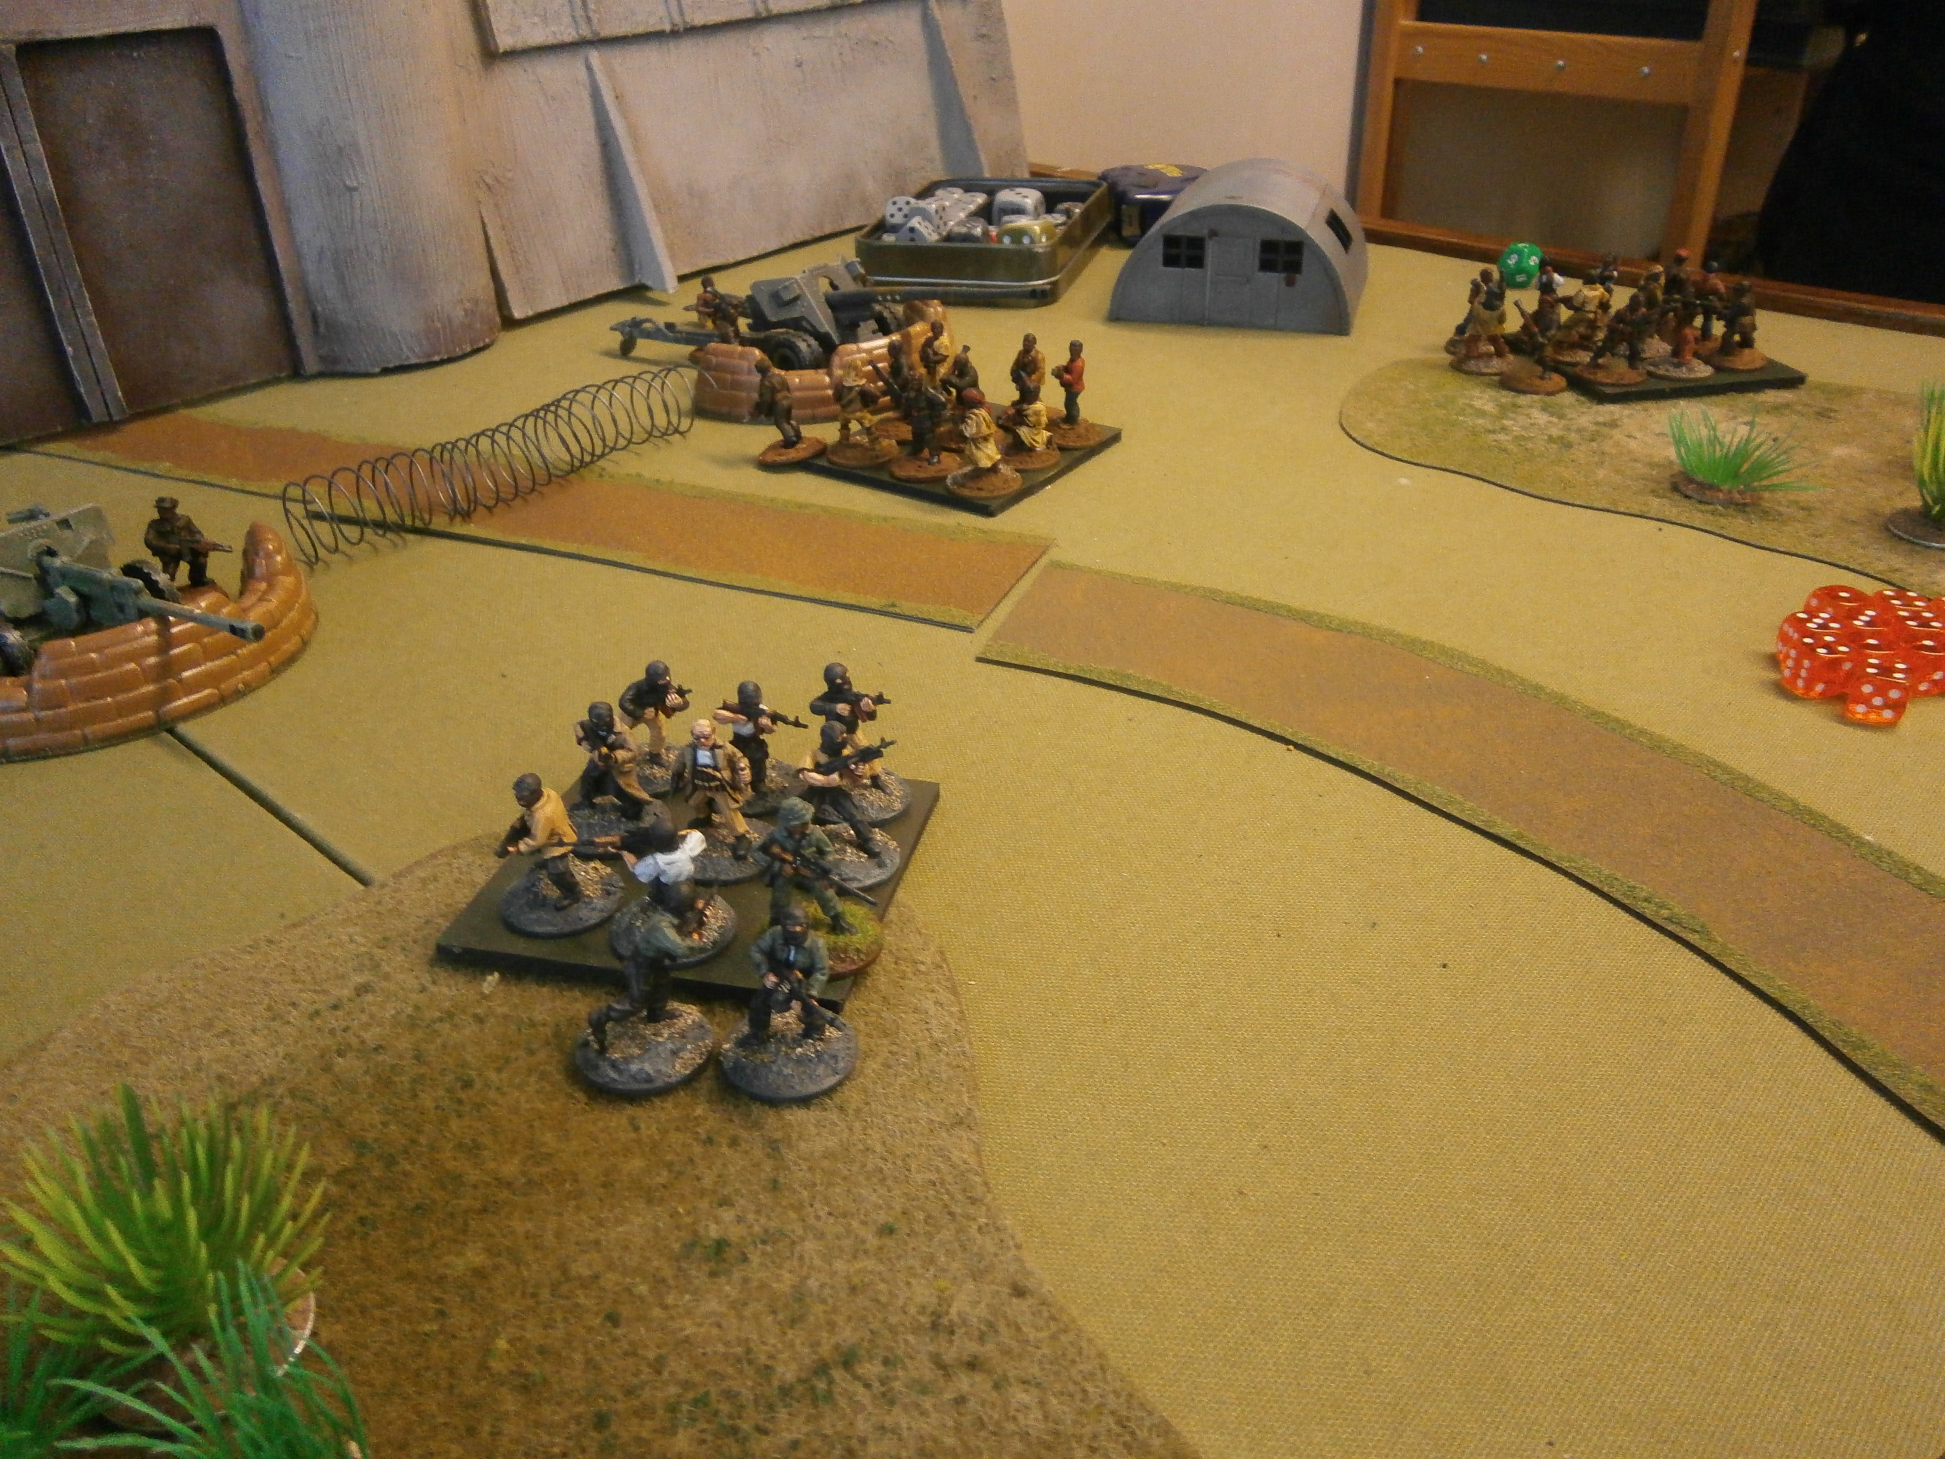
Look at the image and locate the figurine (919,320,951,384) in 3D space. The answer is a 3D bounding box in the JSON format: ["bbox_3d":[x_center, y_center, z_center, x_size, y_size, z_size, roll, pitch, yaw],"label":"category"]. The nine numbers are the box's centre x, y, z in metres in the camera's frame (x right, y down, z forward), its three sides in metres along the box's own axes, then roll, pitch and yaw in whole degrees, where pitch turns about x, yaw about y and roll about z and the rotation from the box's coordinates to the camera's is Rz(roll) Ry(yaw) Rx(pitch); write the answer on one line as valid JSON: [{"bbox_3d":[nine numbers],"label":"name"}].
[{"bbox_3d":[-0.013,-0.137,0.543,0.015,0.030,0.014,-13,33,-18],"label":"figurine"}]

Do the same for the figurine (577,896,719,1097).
[{"bbox_3d":[-0.059,0.044,0.258,0.025,0.030,0.027,23,39,34],"label":"figurine"}]

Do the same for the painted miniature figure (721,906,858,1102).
[{"bbox_3d":[-0.033,0.044,0.254,0.025,0.033,0.025,-9,32,-13],"label":"painted miniature figure"}]

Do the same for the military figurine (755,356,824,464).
[{"bbox_3d":[-0.068,-0.111,0.507,0.025,0.033,0.025,-5,32,15],"label":"military figurine"}]

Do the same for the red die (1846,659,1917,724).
[{"bbox_3d":[0.218,-0.009,0.351,0.012,0.012,0.012,16,35,26],"label":"red die"}]

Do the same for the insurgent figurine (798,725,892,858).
[{"bbox_3d":[-0.026,0.012,0.305,0.020,0.030,0.016,16,36,27],"label":"insurgent figurine"}]

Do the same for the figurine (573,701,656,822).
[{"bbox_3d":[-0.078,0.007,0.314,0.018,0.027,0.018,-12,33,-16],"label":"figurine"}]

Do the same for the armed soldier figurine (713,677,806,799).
[{"bbox_3d":[-0.047,0.003,0.318,0.019,0.028,0.015,17,36,27],"label":"armed soldier figurine"}]

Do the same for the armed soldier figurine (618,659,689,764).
[{"bbox_3d":[-0.073,-0.004,0.337,0.016,0.028,0.015,18,37,30],"label":"armed soldier figurine"}]

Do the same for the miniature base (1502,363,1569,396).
[{"bbox_3d":[0.217,-0.135,0.566,0.025,0.003,0.025,-1,31,0],"label":"miniature base"}]

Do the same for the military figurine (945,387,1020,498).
[{"bbox_3d":[0.004,-0.097,0.481,0.025,0.034,0.025,-13,33,-16],"label":"military figurine"}]

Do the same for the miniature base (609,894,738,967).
[{"bbox_3d":[-0.060,0.039,0.295,0.025,0.003,0.025,-10,32,-13],"label":"miniature base"}]

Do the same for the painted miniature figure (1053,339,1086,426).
[{"bbox_3d":[0.034,-0.122,0.519,0.013,0.030,0.011,-20,36,-26],"label":"painted miniature figure"}]

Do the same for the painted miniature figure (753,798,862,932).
[{"bbox_3d":[-0.031,0.026,0.282,0.020,0.030,0.017,23,40,35],"label":"painted miniature figure"}]

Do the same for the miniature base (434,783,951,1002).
[{"bbox_3d":[-0.056,0.029,0.309,0.083,0.004,0.074,6,32,12],"label":"miniature base"}]

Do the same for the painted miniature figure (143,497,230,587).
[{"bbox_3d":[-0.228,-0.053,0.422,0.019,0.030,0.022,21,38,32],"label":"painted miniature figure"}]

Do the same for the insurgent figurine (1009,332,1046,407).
[{"bbox_3d":[0.021,-0.129,0.531,0.013,0.030,0.011,9,33,18],"label":"insurgent figurine"}]

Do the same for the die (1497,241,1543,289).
[{"bbox_3d":[0.255,-0.216,0.678,0.021,0.019,0.021,9,33,18],"label":"die"}]

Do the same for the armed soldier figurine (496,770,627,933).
[{"bbox_3d":[-0.084,0.022,0.289,0.025,0.031,0.026,24,40,35],"label":"armed soldier figurine"}]

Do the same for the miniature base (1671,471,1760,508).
[{"bbox_3d":[0.238,-0.077,0.467,0.026,0.004,0.026,14,35,24],"label":"miniature base"}]

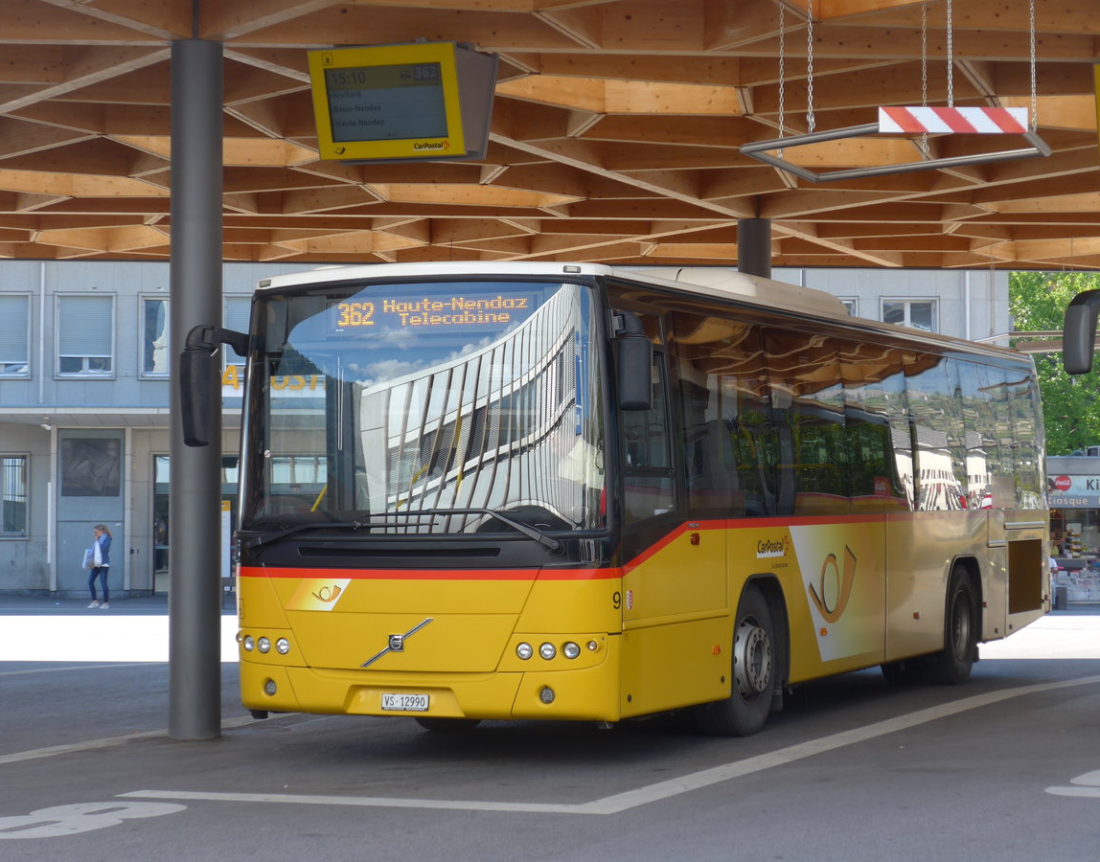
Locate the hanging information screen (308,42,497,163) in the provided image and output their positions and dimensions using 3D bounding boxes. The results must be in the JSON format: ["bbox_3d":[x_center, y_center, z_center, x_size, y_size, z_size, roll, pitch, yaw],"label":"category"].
[{"bbox_3d":[-0.978,-2.160,17.700,1.070,0.720,0.640,-1,-2,23],"label":"hanging information screen"}]

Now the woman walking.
[{"bbox_3d":[-8.800,2.650,52.000,0.520,1.650,0.480,1,-2,-20],"label":"woman walking"}]

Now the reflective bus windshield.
[{"bbox_3d":[-0.785,-0.135,15.900,2.360,1.500,0.320,-1,-2,24],"label":"reflective bus windshield"}]

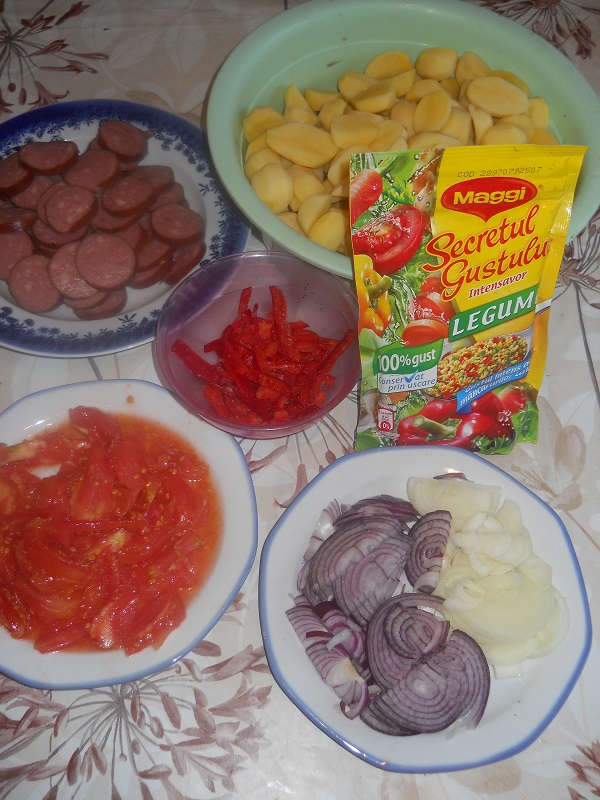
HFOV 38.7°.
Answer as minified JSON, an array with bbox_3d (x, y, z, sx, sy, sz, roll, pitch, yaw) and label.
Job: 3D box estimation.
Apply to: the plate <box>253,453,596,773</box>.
[{"bbox_3d":[0.078,0.127,0.548,0.205,0.023,0.205,-3,62,-2],"label":"plate"}]

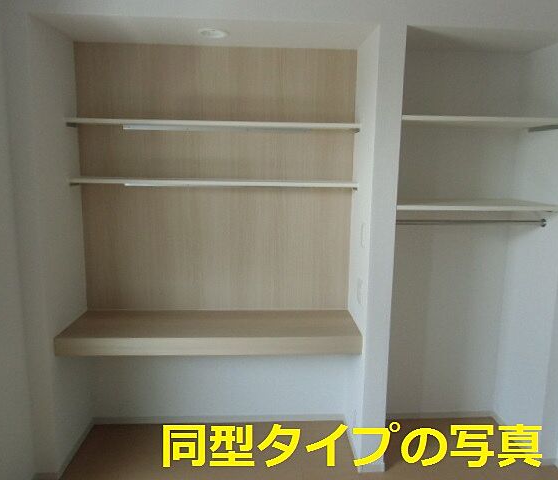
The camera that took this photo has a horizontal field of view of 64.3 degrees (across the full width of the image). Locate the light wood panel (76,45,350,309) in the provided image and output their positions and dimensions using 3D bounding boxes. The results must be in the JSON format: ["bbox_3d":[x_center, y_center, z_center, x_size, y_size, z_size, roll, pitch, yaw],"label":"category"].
[{"bbox_3d":[-0.337,-0.309,2.483,1.503,1.454,0.030,0,9,-2],"label":"light wood panel"}]

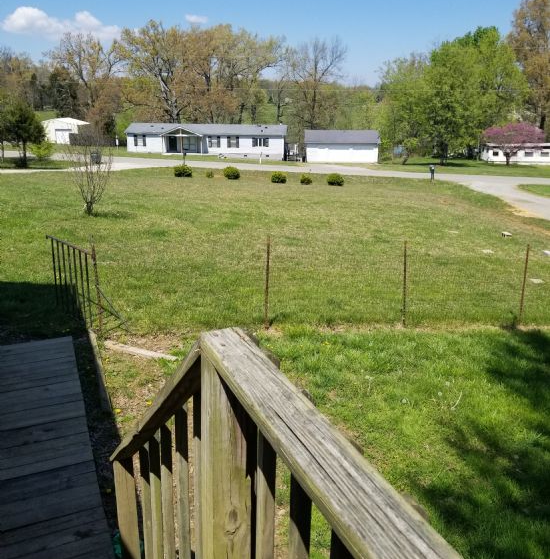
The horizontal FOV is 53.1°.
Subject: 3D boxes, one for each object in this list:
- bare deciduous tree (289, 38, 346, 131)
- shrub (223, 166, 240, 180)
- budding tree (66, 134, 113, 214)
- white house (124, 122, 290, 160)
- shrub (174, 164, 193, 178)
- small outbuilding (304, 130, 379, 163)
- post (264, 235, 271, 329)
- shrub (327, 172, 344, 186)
[{"bbox_3d":[6.336,-28.575,86.485,8.800,17.709,8.500,1,16,0],"label":"bare deciduous tree"},{"bbox_3d":[-2.843,-7.061,36.400,1.100,0.880,1.080,1,16,0],"label":"shrub"},{"bbox_3d":[-6.290,-3.583,18.700,1.500,2.650,1.450,1,16,0],"label":"budding tree"},{"bbox_3d":[-8.628,-18.680,74.133,20.800,4.350,8.900,1,16,1],"label":"white house"},{"bbox_3d":[-6.202,-7.377,37.400,1.200,0.860,1.150,1,16,0],"label":"shrub"},{"bbox_3d":[8.500,-16.818,69.347,9.000,3.750,6.600,2,16,4],"label":"small outbuilding"},{"bbox_3d":[-0.097,0.041,7.450,0.050,1.300,0.050,1,16,0],"label":"post"},{"bbox_3d":[3.824,-6.371,34.800,1.100,0.820,1.080,1,16,0],"label":"shrub"}]

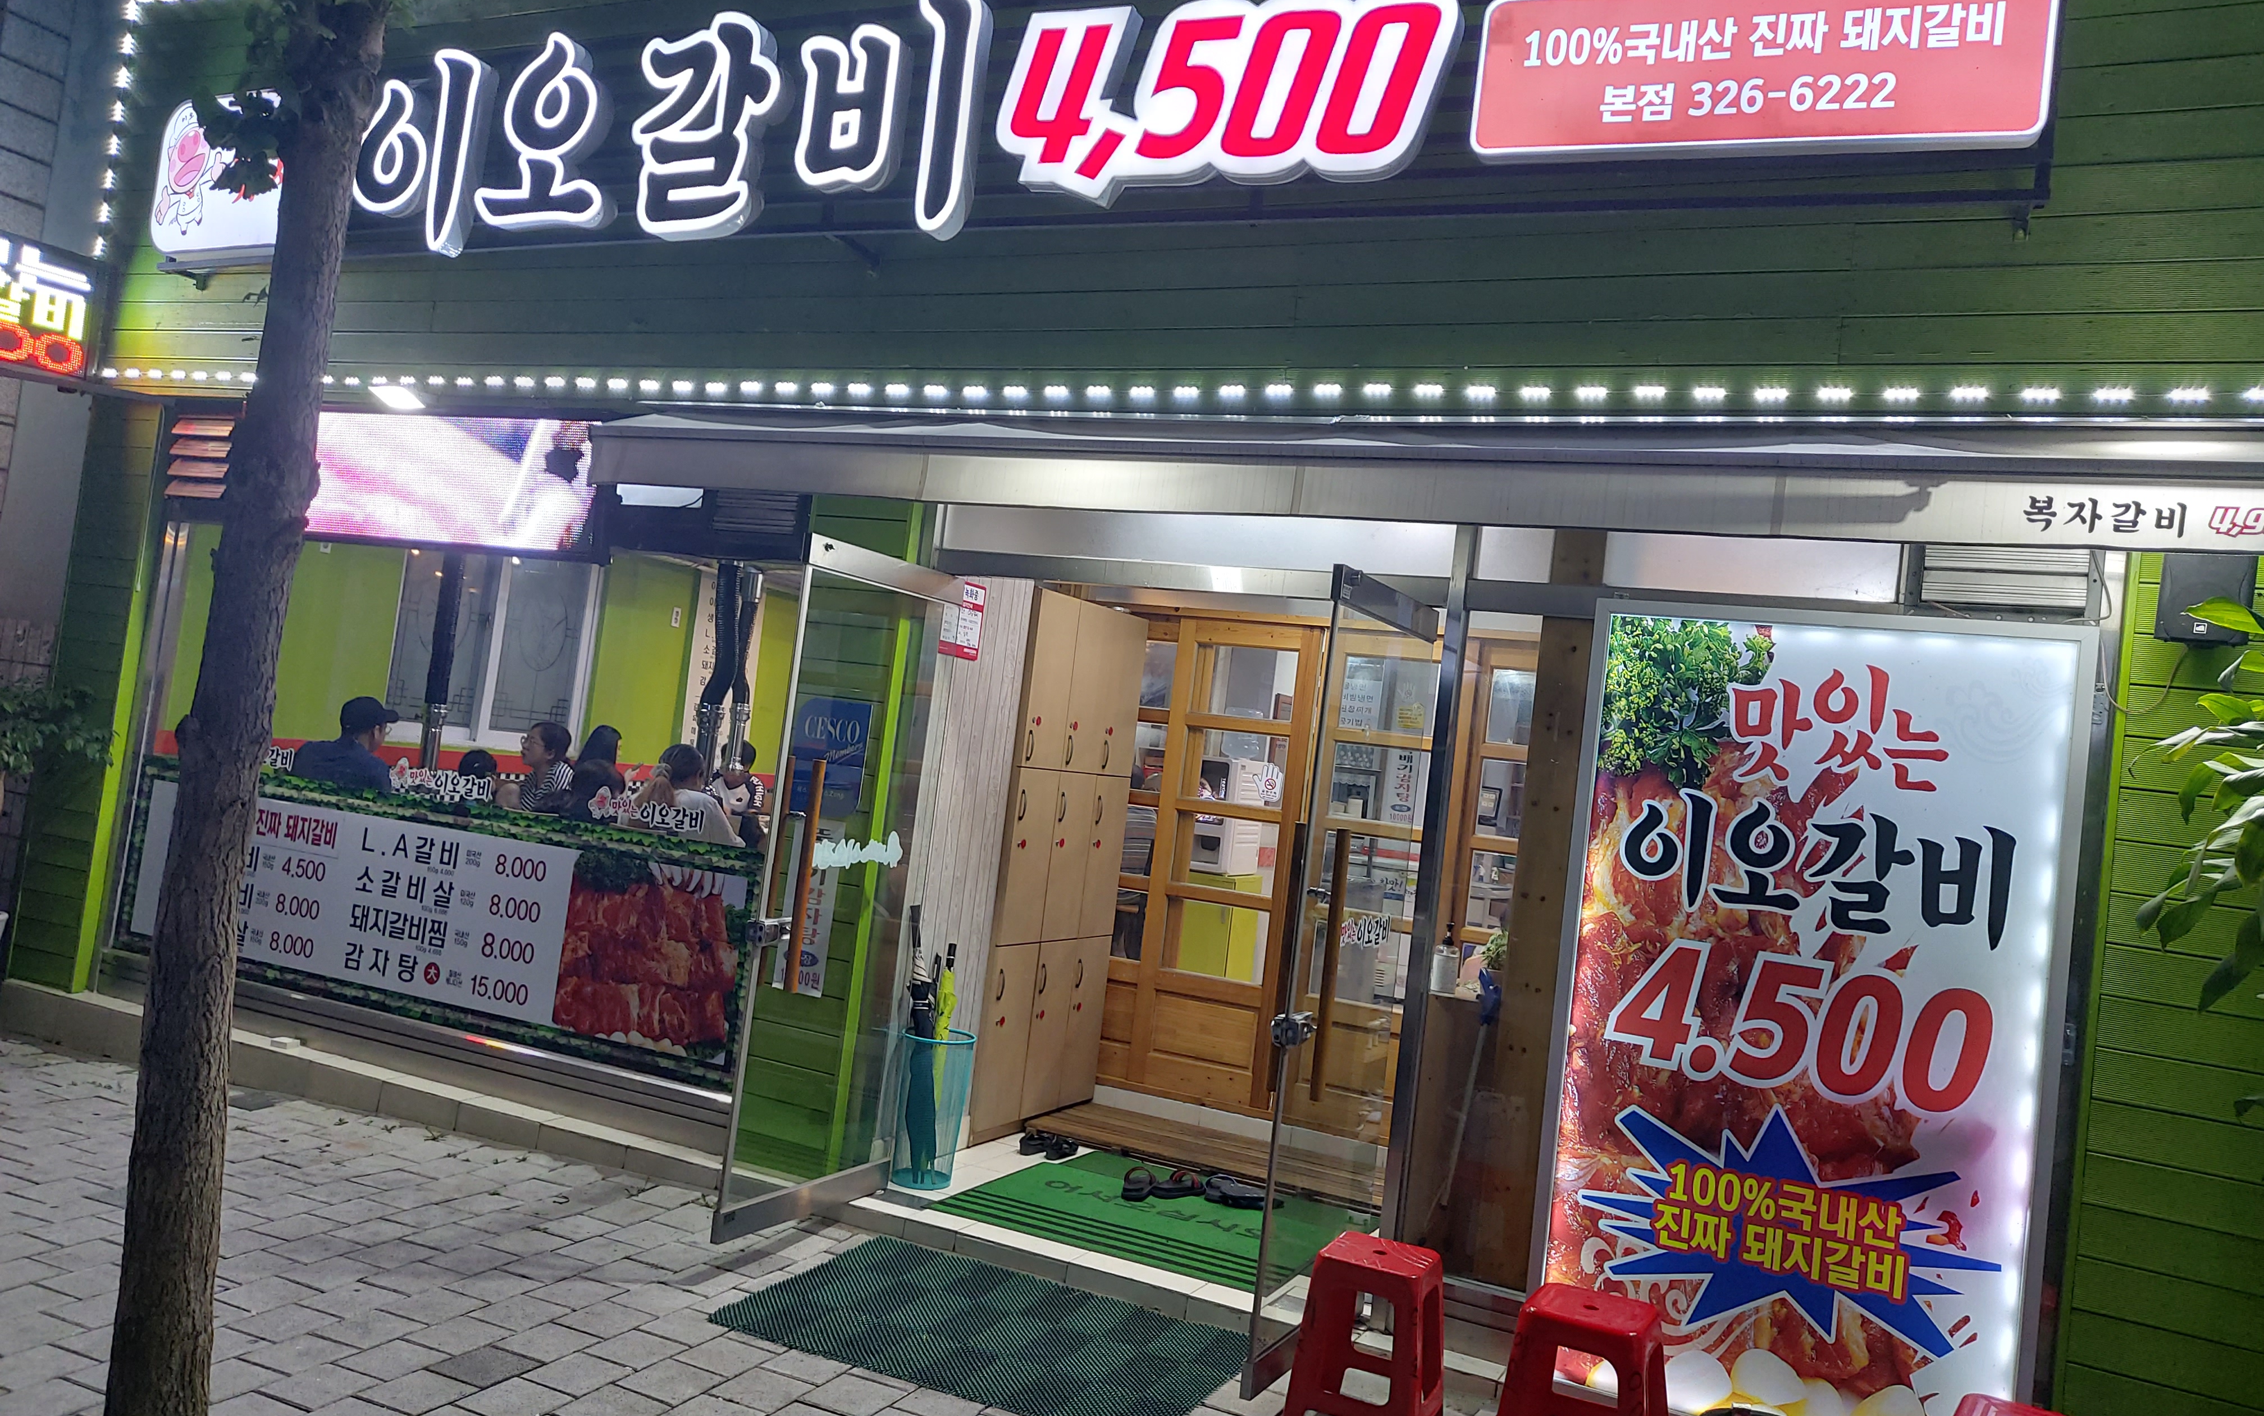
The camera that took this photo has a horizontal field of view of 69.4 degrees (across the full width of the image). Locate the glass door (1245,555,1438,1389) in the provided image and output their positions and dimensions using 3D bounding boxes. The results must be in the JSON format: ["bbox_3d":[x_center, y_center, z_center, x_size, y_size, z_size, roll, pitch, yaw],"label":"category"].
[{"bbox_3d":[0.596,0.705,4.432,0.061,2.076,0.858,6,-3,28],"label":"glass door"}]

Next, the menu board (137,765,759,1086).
[{"bbox_3d":[-2.901,0.792,6.513,3.410,0.842,0.020,6,-3,25],"label":"menu board"}]

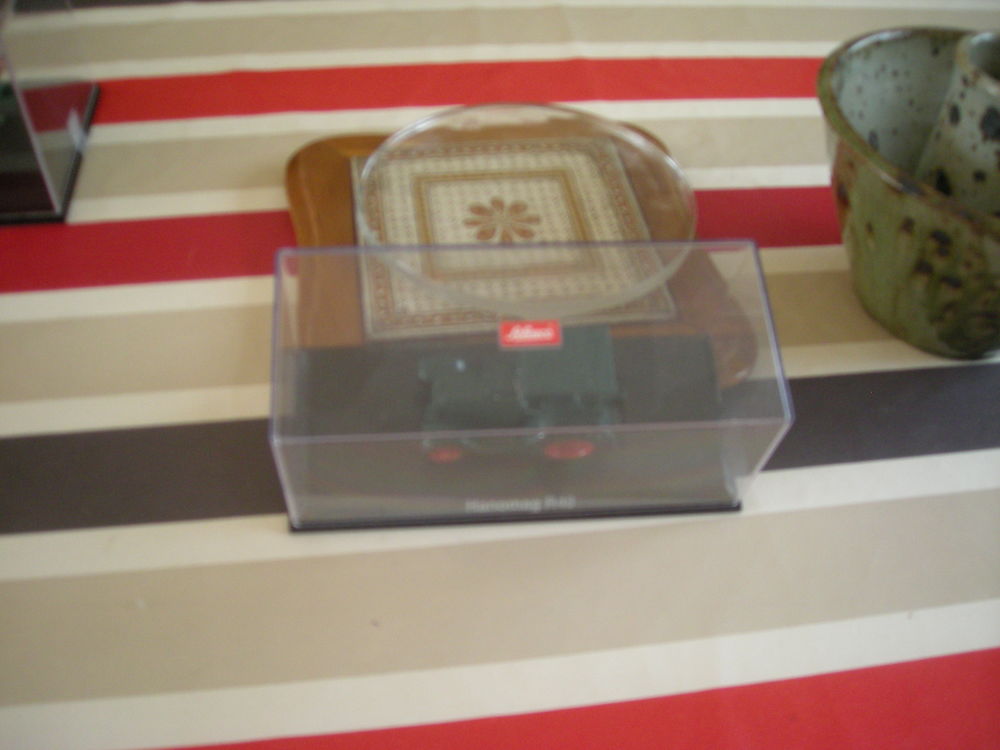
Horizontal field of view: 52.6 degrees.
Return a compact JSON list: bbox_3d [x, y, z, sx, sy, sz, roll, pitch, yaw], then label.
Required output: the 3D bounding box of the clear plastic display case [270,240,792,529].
[{"bbox_3d":[0.007,0.003,0.321,0.150,0.065,0.068,-2,62,-5],"label":"clear plastic display case"}]

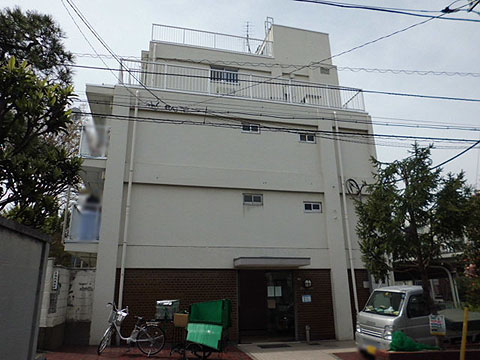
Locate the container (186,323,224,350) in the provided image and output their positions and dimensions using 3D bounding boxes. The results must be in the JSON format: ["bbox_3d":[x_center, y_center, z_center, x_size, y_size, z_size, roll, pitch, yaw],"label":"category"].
[{"bbox_3d":[-0.821,3.779,8.705,0.850,0.570,0.520,-5,-19,12],"label":"container"}]

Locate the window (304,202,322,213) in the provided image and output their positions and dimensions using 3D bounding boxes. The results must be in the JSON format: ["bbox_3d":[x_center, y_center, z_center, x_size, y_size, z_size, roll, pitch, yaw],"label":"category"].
[{"bbox_3d":[2.662,1.006,13.091,0.673,0.372,0.100,3,-19,-12],"label":"window"}]

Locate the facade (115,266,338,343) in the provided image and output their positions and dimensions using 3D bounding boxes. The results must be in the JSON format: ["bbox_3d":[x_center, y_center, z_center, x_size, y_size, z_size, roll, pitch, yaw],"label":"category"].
[{"bbox_3d":[-0.288,3.963,11.455,7.056,2.171,0.250,3,-19,-12],"label":"facade"}]

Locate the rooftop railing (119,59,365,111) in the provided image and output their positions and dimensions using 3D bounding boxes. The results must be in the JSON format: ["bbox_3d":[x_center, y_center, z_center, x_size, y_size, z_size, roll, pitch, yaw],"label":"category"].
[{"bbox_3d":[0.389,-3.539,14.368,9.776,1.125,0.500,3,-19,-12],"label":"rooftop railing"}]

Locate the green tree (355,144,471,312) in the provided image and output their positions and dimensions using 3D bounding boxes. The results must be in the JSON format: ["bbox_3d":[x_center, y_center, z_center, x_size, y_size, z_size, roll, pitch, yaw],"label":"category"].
[{"bbox_3d":[4.510,1.367,9.392,2.800,5.000,2.700,-9,-20,24],"label":"green tree"}]

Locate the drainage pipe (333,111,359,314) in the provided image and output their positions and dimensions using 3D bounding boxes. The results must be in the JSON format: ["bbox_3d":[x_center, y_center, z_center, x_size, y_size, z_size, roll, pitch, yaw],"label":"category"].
[{"bbox_3d":[3.957,1.210,13.260,0.110,8.449,0.110,3,-19,-12],"label":"drainage pipe"}]

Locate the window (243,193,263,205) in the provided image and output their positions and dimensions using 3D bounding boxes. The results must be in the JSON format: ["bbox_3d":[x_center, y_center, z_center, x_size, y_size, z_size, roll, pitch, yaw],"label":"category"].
[{"bbox_3d":[0.473,0.703,12.665,0.723,0.393,0.100,3,-19,-12],"label":"window"}]

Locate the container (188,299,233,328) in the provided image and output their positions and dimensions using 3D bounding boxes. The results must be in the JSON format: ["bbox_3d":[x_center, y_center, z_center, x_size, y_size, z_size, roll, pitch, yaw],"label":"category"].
[{"bbox_3d":[-0.715,3.347,9.038,0.900,0.660,0.600,-5,-19,12],"label":"container"}]

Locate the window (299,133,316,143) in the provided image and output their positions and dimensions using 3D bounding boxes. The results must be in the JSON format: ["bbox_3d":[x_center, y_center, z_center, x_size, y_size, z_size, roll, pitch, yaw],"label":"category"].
[{"bbox_3d":[2.644,-1.608,13.962,0.684,0.360,0.100,3,-19,-12],"label":"window"}]

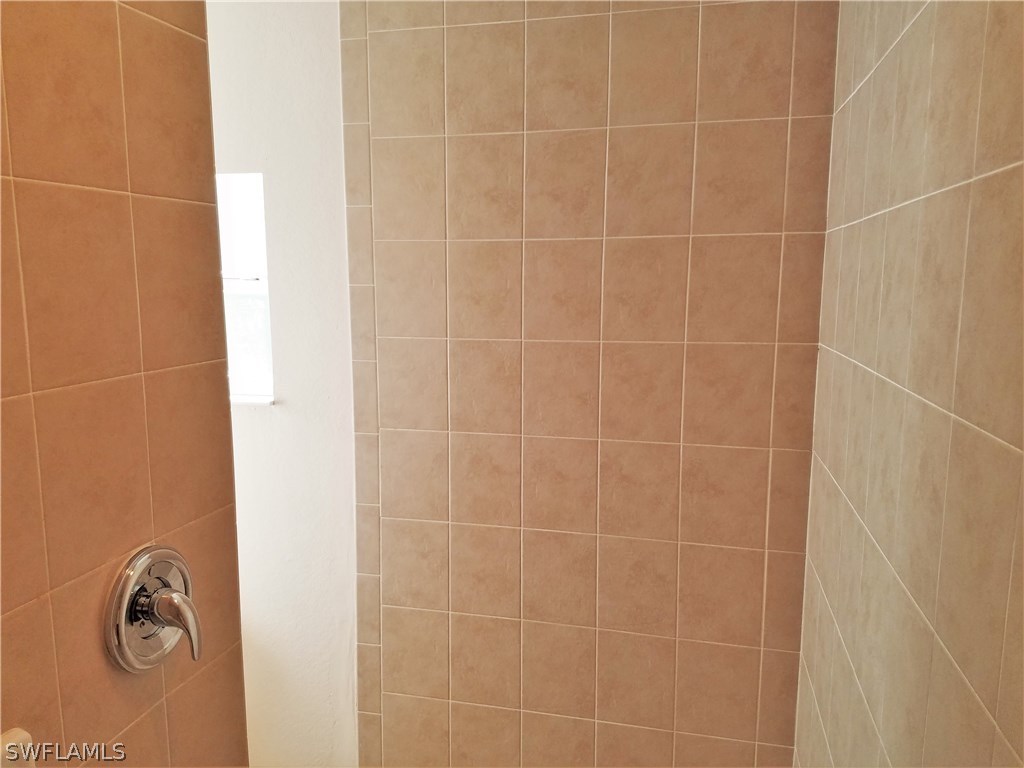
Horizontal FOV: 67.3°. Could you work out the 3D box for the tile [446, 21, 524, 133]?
[{"bbox_3d":[-0.064,-0.745,1.885,0.200,0.250,0.010,2,9,14],"label":"tile"}]

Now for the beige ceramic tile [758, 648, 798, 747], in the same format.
[{"bbox_3d":[0.669,0.786,1.926,0.093,0.251,0.010,2,8,13],"label":"beige ceramic tile"}]

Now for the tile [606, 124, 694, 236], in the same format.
[{"bbox_3d":[0.328,-0.478,1.823,0.200,0.250,0.010,2,8,14],"label":"tile"}]

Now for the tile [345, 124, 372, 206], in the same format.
[{"bbox_3d":[-0.401,-0.569,2.007,0.074,0.201,0.009,2,8,14],"label":"tile"}]

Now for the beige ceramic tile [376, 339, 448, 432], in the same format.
[{"bbox_3d":[-0.260,0.002,2.044,0.200,0.250,0.010,2,9,14],"label":"beige ceramic tile"}]

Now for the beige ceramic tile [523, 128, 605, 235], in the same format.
[{"bbox_3d":[0.130,-0.483,1.873,0.200,0.250,0.010,2,9,14],"label":"beige ceramic tile"}]

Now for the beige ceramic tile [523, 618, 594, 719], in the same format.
[{"bbox_3d":[0.128,0.771,2.074,0.201,0.251,0.009,2,8,14],"label":"beige ceramic tile"}]

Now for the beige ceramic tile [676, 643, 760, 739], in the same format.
[{"bbox_3d":[0.526,0.783,1.967,0.201,0.252,0.009,2,8,14],"label":"beige ceramic tile"}]

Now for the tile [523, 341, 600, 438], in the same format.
[{"bbox_3d":[0.129,0.013,1.951,0.200,0.251,0.010,2,8,13],"label":"tile"}]

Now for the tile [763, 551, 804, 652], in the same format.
[{"bbox_3d":[0.670,0.535,1.892,0.093,0.251,0.010,2,8,13],"label":"tile"}]

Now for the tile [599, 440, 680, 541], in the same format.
[{"bbox_3d":[0.320,0.267,1.929,0.200,0.250,0.010,2,8,14],"label":"tile"}]

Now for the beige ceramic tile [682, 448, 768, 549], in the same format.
[{"bbox_3d":[0.519,0.275,1.879,0.200,0.250,0.010,2,8,14],"label":"beige ceramic tile"}]

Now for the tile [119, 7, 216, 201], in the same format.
[{"bbox_3d":[-0.518,-0.408,1.160,0.010,0.250,0.195,2,8,14],"label":"tile"}]

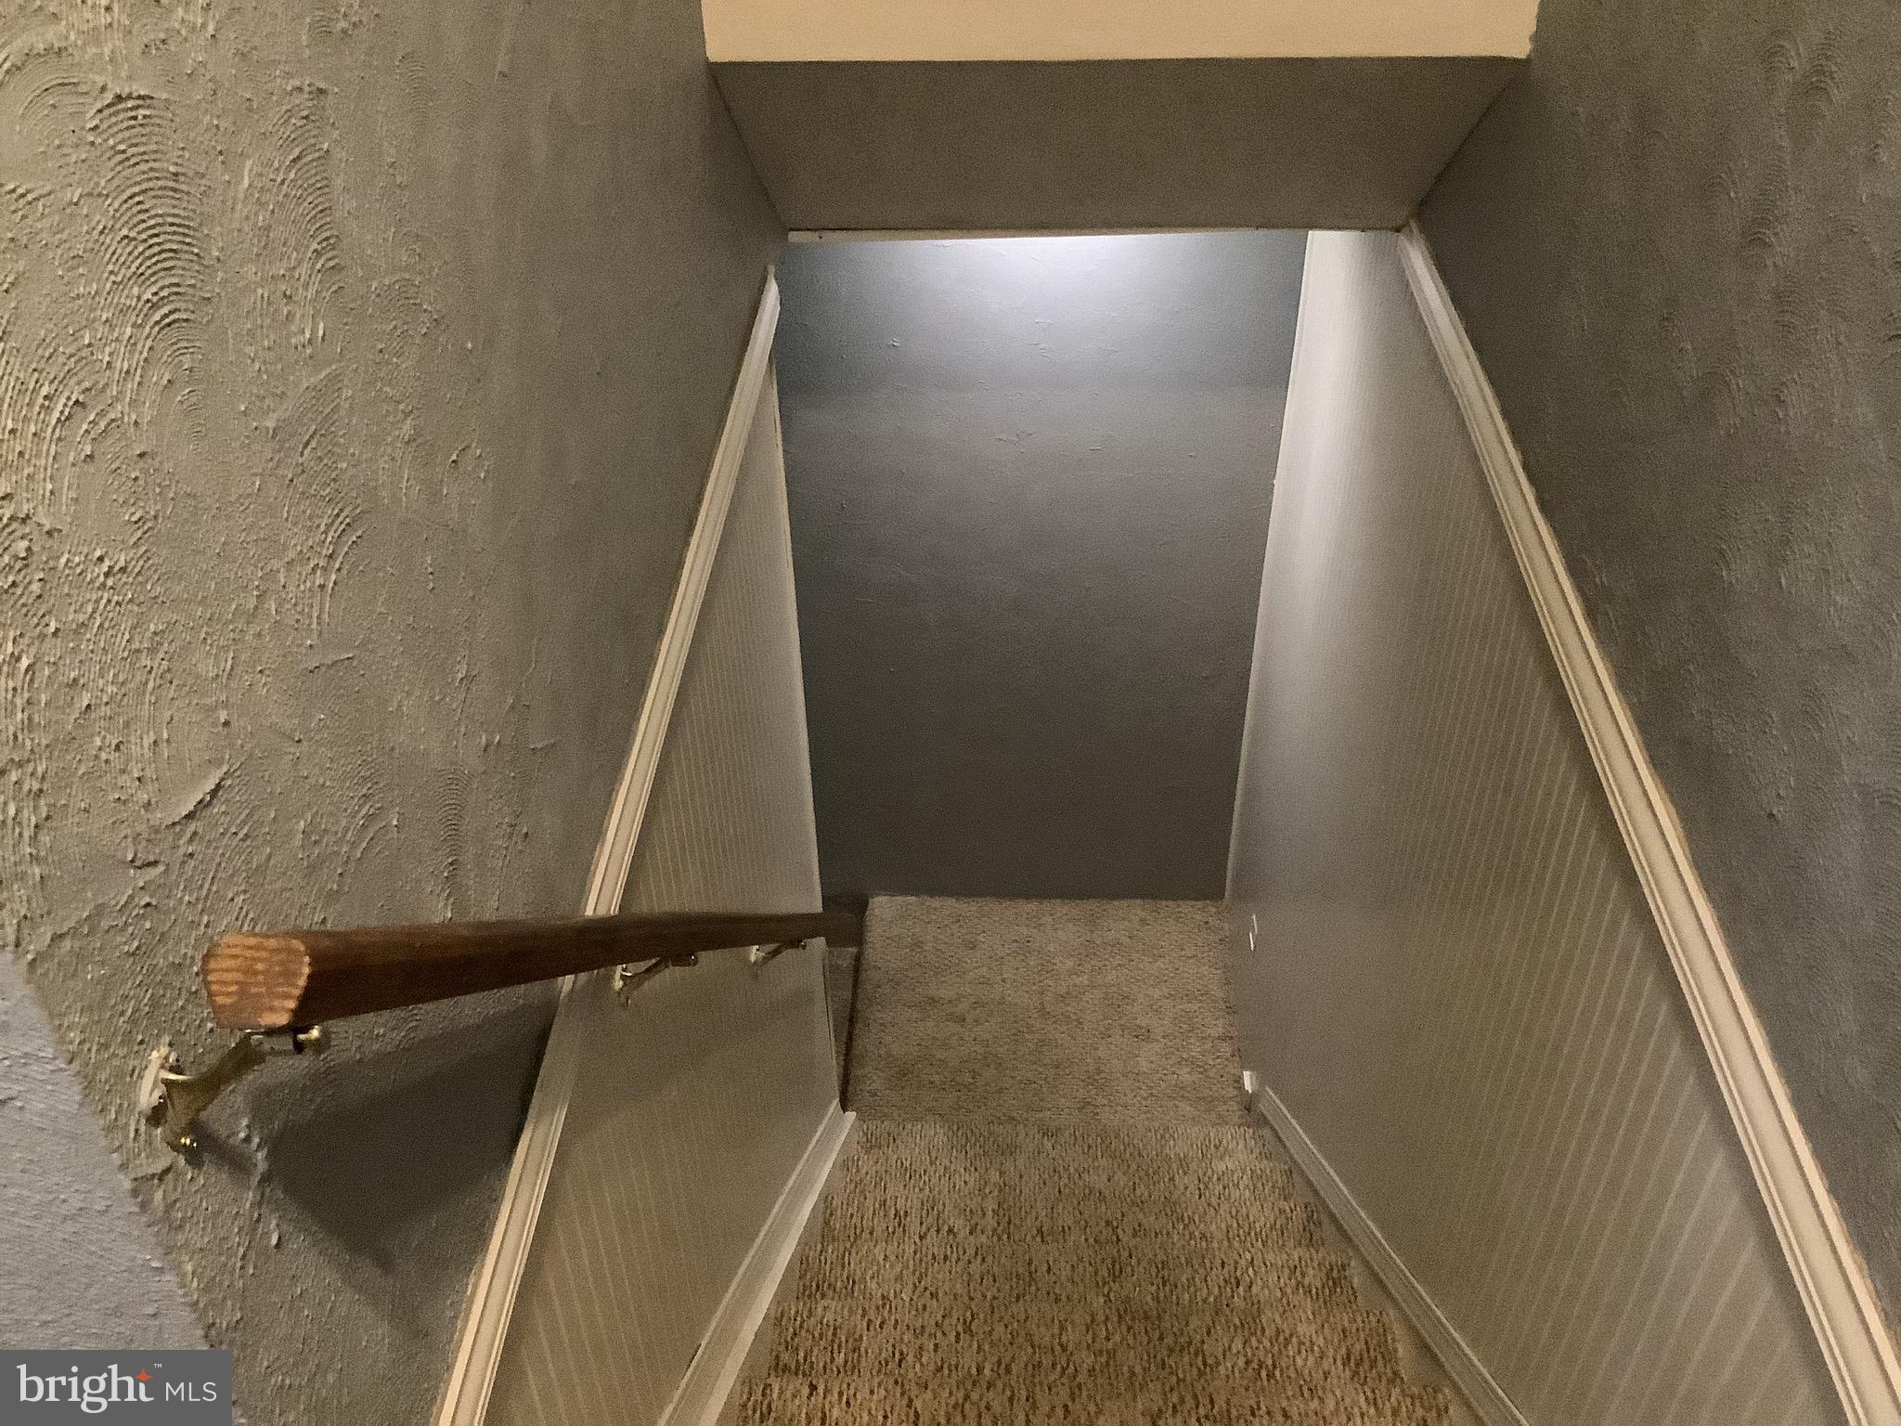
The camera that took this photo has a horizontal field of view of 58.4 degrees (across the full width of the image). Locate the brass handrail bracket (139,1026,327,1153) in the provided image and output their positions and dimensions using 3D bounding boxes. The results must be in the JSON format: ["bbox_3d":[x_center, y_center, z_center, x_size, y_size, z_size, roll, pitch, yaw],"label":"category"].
[{"bbox_3d":[-0.300,0.157,0.721,0.080,0.082,0.050,1,39,2],"label":"brass handrail bracket"}]

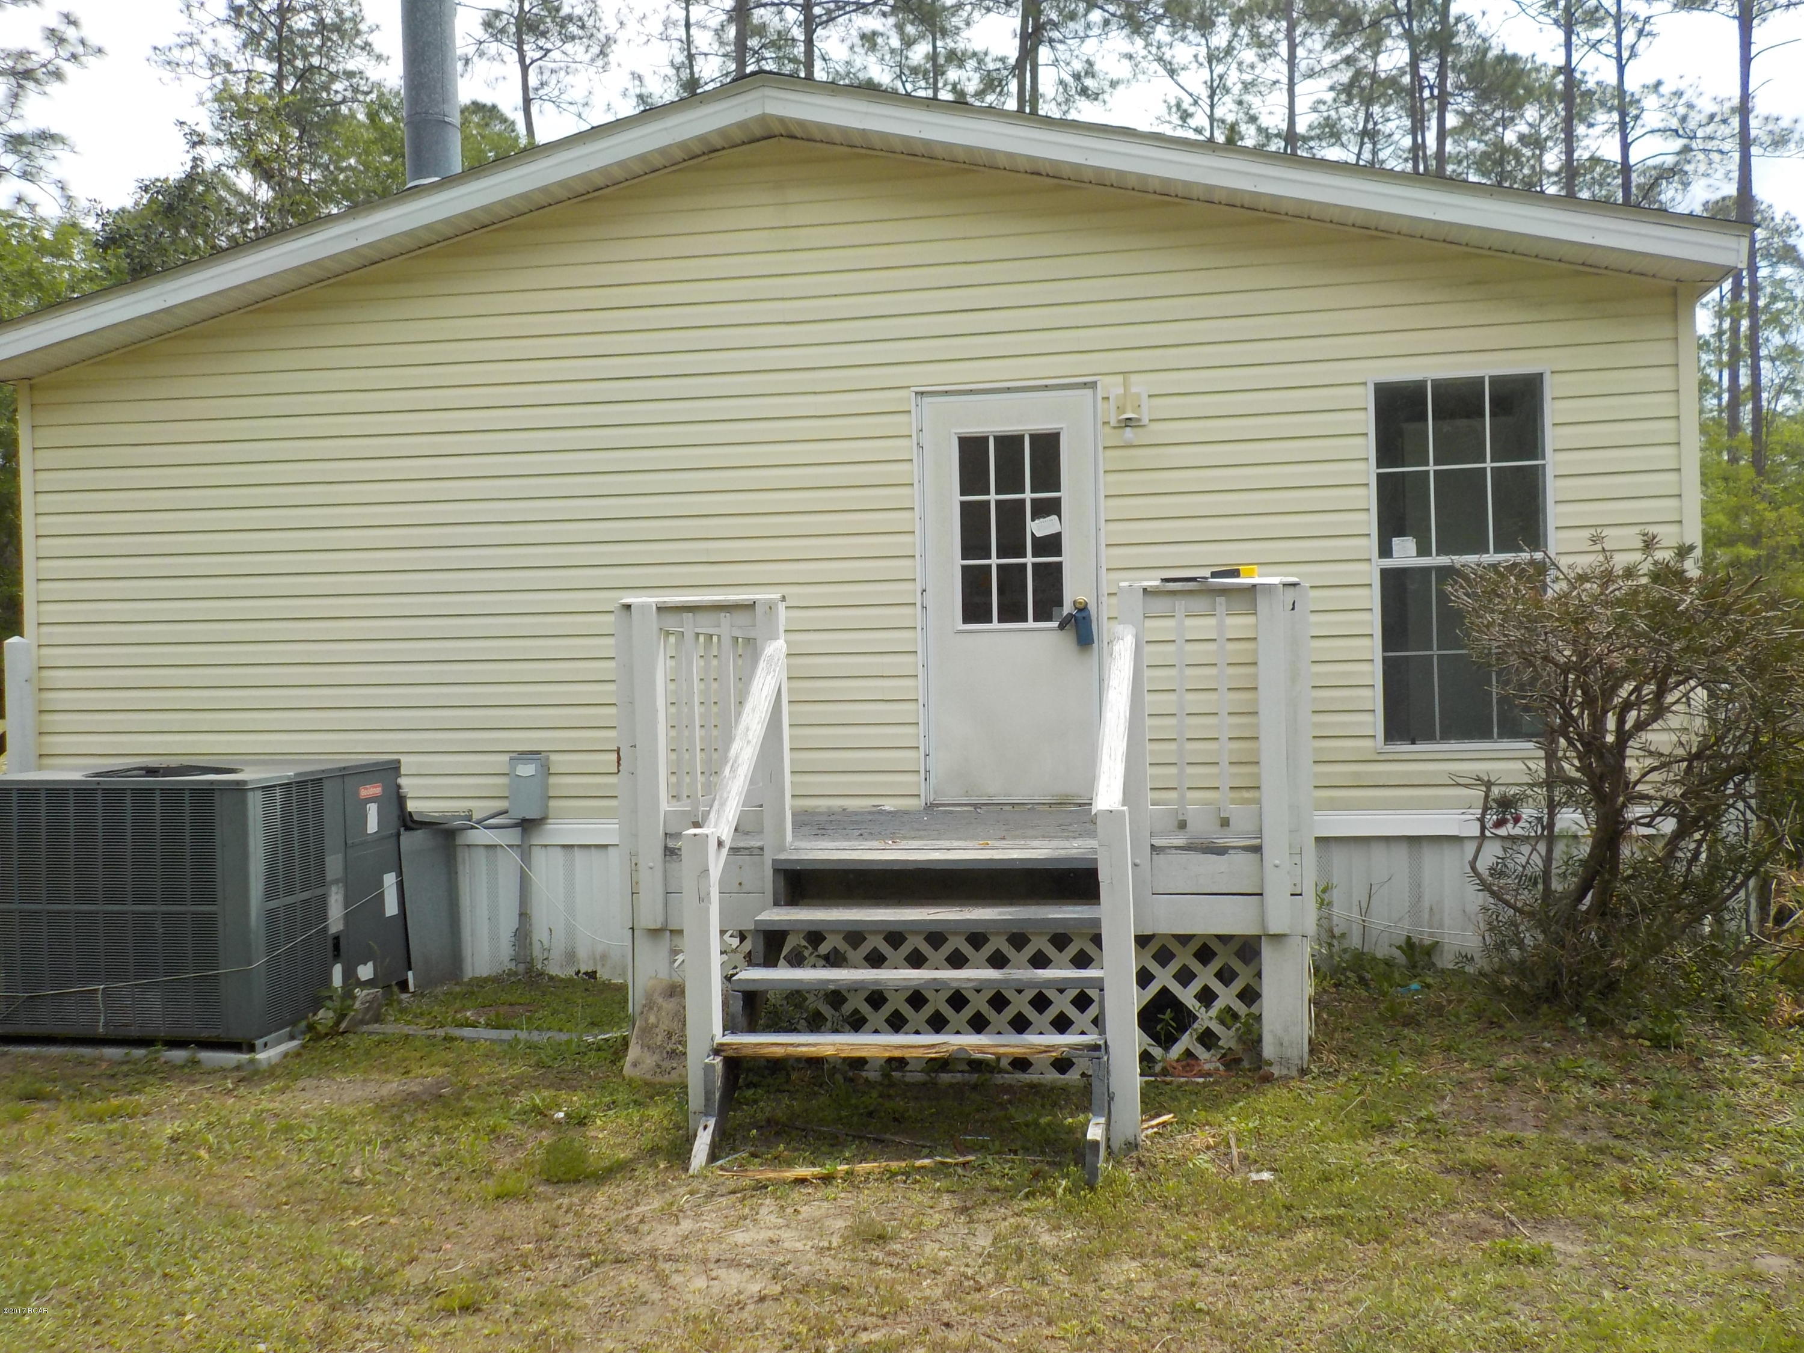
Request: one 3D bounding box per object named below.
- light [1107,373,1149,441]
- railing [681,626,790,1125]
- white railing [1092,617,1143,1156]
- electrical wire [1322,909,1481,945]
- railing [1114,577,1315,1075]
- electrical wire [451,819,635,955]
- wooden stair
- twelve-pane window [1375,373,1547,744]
[{"bbox_3d":[1.020,-1.204,7.027,0.174,0.322,0.170,-1,1,10],"label":"light"},{"bbox_3d":[-0.572,0.669,5.484,0.120,1.595,1.010,-1,1,10],"label":"railing"},{"bbox_3d":[0.749,0.633,5.260,0.140,1.640,1.000,-1,1,10],"label":"white railing"},{"bbox_3d":[2.175,1.095,6.826,0.657,0.154,0.100,-1,1,10],"label":"electrical wire"},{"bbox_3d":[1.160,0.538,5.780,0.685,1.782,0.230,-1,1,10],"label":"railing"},{"bbox_3d":[-1.734,0.993,7.493,0.893,0.602,0.140,-1,1,10],"label":"electrical wire"},{"bbox_3d":[0.071,1.067,5.272,1.275,0.820,1.380,-1,1,10],"label":"wooden stair"},{"bbox_3d":[2.448,-0.519,6.860,0.720,1.630,0.070,-1,1,10],"label":"twelve-pane window"}]

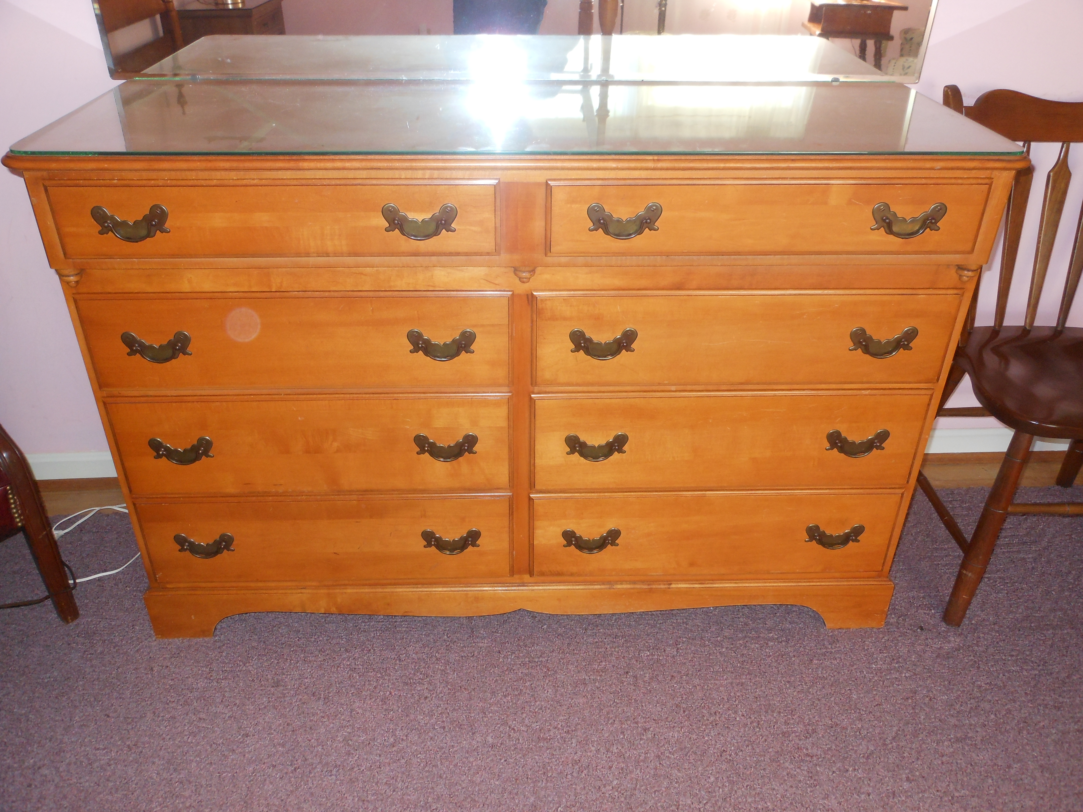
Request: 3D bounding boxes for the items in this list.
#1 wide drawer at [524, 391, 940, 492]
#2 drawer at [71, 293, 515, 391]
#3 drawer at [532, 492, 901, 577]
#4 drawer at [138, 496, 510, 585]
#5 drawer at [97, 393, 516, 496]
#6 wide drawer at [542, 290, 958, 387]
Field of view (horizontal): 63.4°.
[{"bbox_3d":[0.288,-0.037,1.530,0.616,0.186,0.400,0,33,-1],"label":"wide drawer"},{"bbox_3d":[-0.355,-0.186,1.417,0.616,0.159,0.400,0,33,-1],"label":"drawer"},{"bbox_3d":[0.287,0.125,1.634,0.616,0.184,0.400,0,33,-1],"label":"drawer"},{"bbox_3d":[-0.357,0.131,1.620,0.616,0.184,0.400,0,33,-1],"label":"drawer"},{"bbox_3d":[-0.355,-0.032,1.515,0.616,0.186,0.400,0,33,-1],"label":"drawer"},{"bbox_3d":[0.289,-0.191,1.431,0.616,0.159,0.400,0,33,-1],"label":"wide drawer"}]

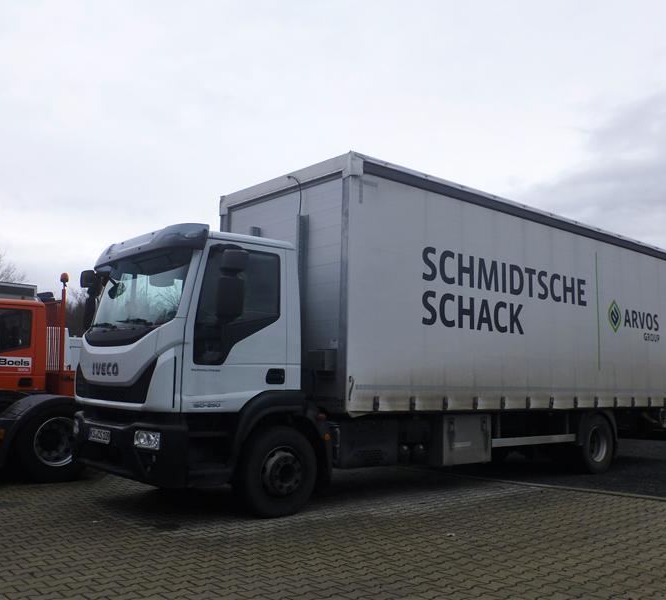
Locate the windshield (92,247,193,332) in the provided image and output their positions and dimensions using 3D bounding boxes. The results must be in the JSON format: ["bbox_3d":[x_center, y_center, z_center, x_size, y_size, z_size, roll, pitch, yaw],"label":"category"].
[{"bbox_3d":[-2.123,-0.024,6.912,0.270,0.830,2.030,21,-18,-38],"label":"windshield"}]

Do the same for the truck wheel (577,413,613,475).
[{"bbox_3d":[3.987,2.209,10.724,0.875,0.875,0.310,7,-9,-41],"label":"truck wheel"}]

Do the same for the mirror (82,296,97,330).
[{"bbox_3d":[-2.835,0.159,8.172,0.160,0.420,0.240,7,-9,-41],"label":"mirror"}]

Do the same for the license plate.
[{"bbox_3d":[-2.244,1.313,6.670,0.020,0.110,0.520,7,-9,-41],"label":"license plate"}]

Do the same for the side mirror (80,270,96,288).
[{"bbox_3d":[-2.885,-0.242,8.196,0.140,0.200,0.210,7,-9,-41],"label":"side mirror"}]

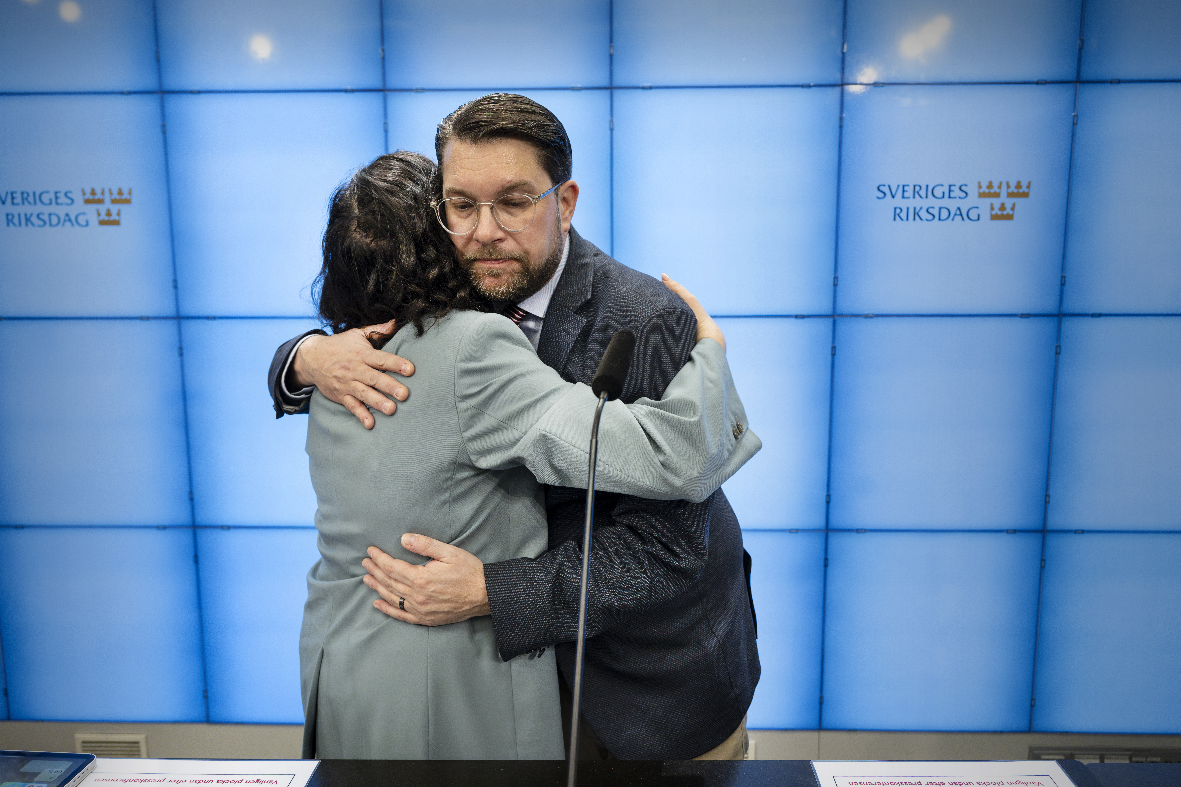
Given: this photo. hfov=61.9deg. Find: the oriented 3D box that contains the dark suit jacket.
[{"bbox_3d":[-0.059,0.145,1.372,0.530,0.740,0.560,9,13,44],"label":"dark suit jacket"}]

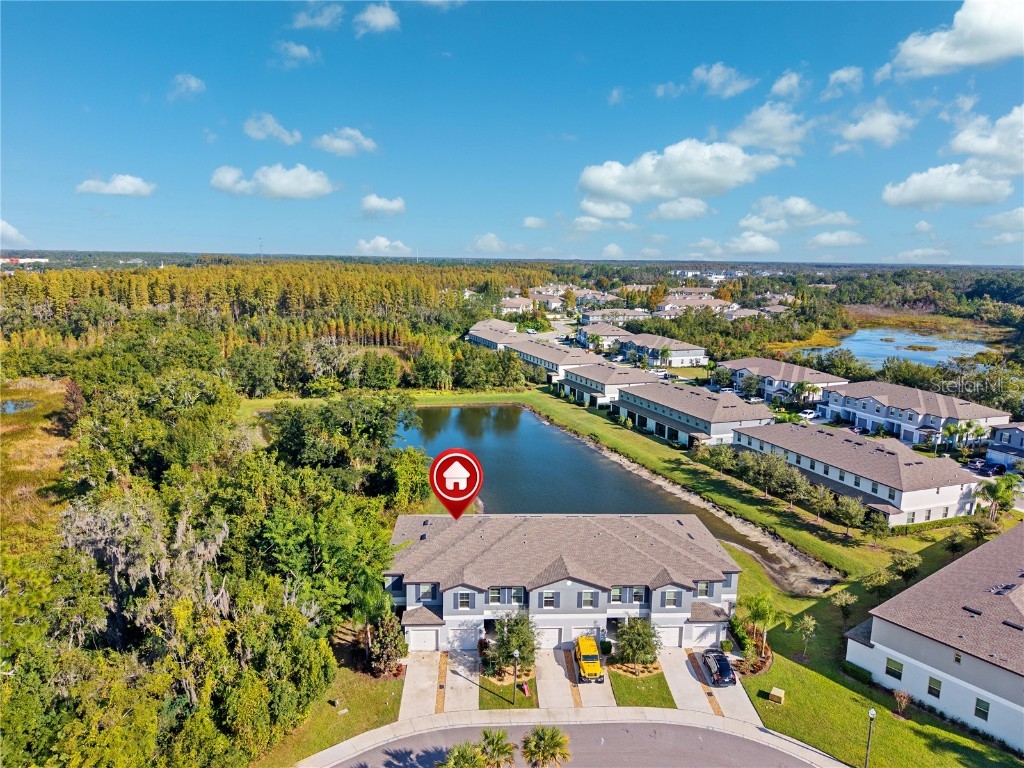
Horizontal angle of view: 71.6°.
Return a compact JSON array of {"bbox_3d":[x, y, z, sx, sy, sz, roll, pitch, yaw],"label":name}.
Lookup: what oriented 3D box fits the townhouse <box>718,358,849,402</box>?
[{"bbox_3d":[71.553,-1.692,192.936,20.520,8.390,34.450,-3,11,-21],"label":"townhouse"}]

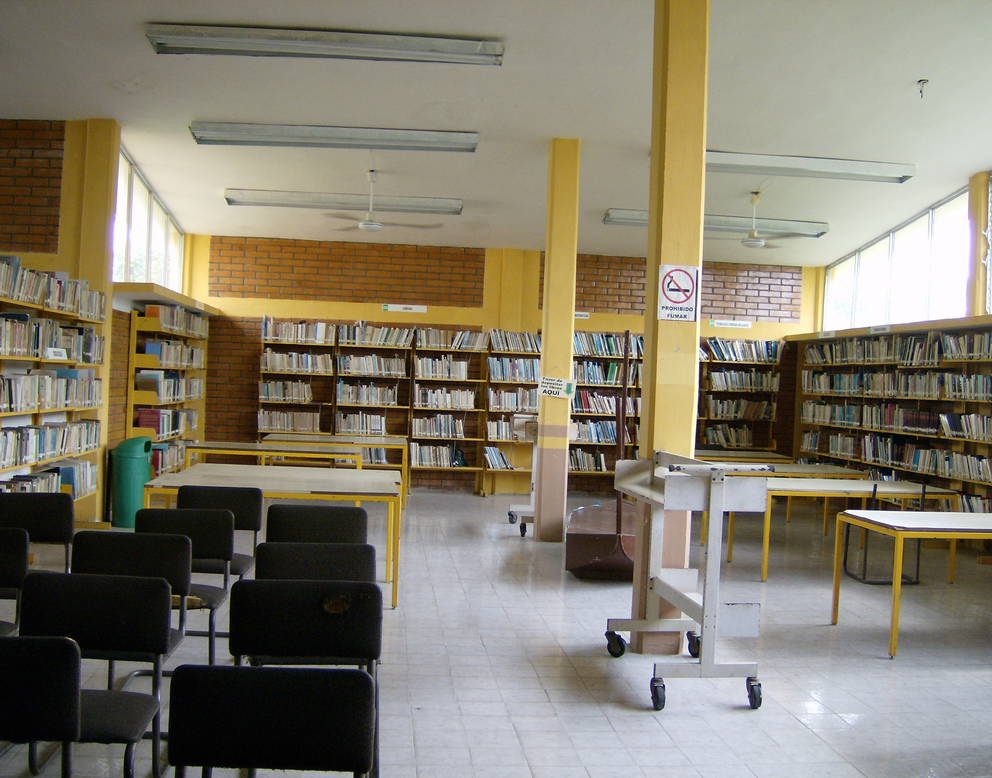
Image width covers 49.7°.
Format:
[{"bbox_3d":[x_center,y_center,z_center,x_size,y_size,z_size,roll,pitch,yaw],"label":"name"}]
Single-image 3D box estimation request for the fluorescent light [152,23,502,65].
[{"bbox_3d":[-1.185,-2.404,7.573,2.460,0.090,0.240,2,-7,-4],"label":"fluorescent light"}]

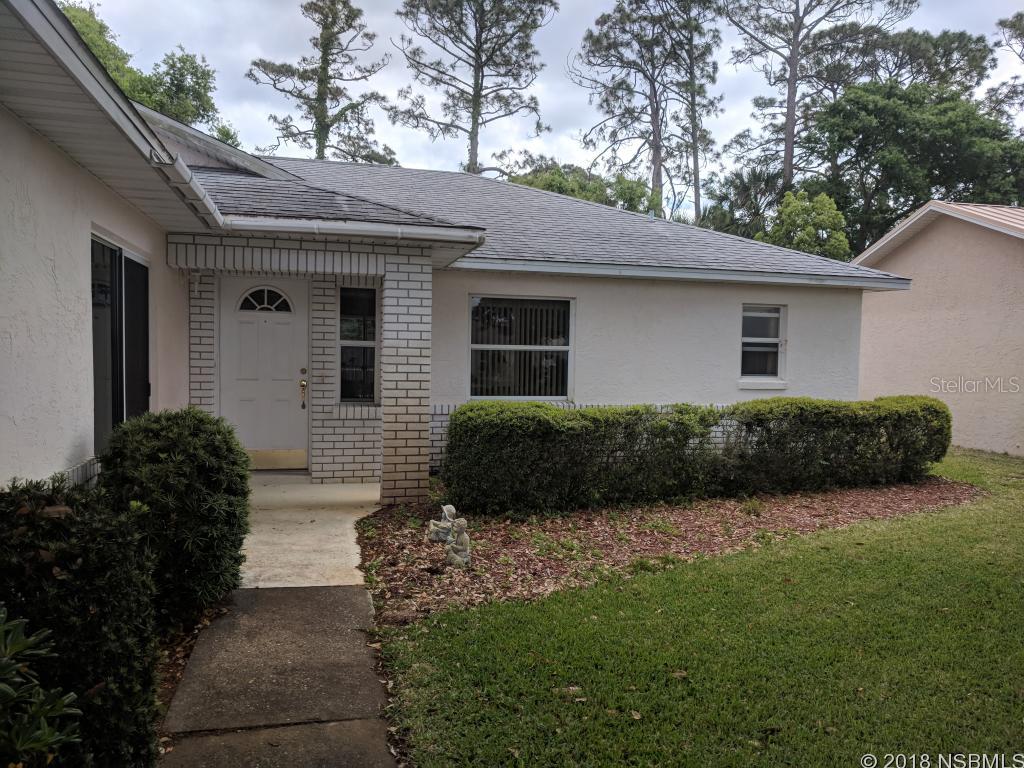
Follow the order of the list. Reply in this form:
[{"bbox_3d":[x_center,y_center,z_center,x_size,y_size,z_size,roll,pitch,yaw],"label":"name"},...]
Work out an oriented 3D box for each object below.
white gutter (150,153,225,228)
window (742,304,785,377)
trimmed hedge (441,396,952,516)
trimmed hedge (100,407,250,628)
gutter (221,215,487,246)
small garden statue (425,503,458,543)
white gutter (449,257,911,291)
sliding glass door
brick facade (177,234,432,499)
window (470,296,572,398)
[{"bbox_3d":[-2.094,-1.240,5.100,0.130,0.110,2.270,0,3,-15],"label":"white gutter"},{"bbox_3d":[3.424,-0.586,10.493,0.690,0.970,0.100,0,3,-15],"label":"window"},{"bbox_3d":[2.330,0.676,8.596,6.450,1.020,1.120,0,3,-19],"label":"trimmed hedge"},{"bbox_3d":[-2.052,0.732,4.782,0.800,1.170,1.030,0,3,-15],"label":"trimmed hedge"},{"bbox_3d":[-1.303,-1.302,6.552,2.150,0.110,0.130,0,3,-15],"label":"gutter"},{"bbox_3d":[-0.577,1.117,6.185,0.250,0.290,0.200,0,3,-15],"label":"small garden statue"},{"bbox_3d":[2.363,-1.379,9.758,6.400,0.135,0.120,0,3,-15],"label":"white gutter"},{"bbox_3d":[-2.757,0.060,5.456,0.120,2.040,1.850,0,3,-15],"label":"sliding glass door"},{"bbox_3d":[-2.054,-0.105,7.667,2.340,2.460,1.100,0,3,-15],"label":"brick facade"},{"bbox_3d":[0.127,-0.446,9.620,1.350,1.250,0.100,0,3,-15],"label":"window"}]

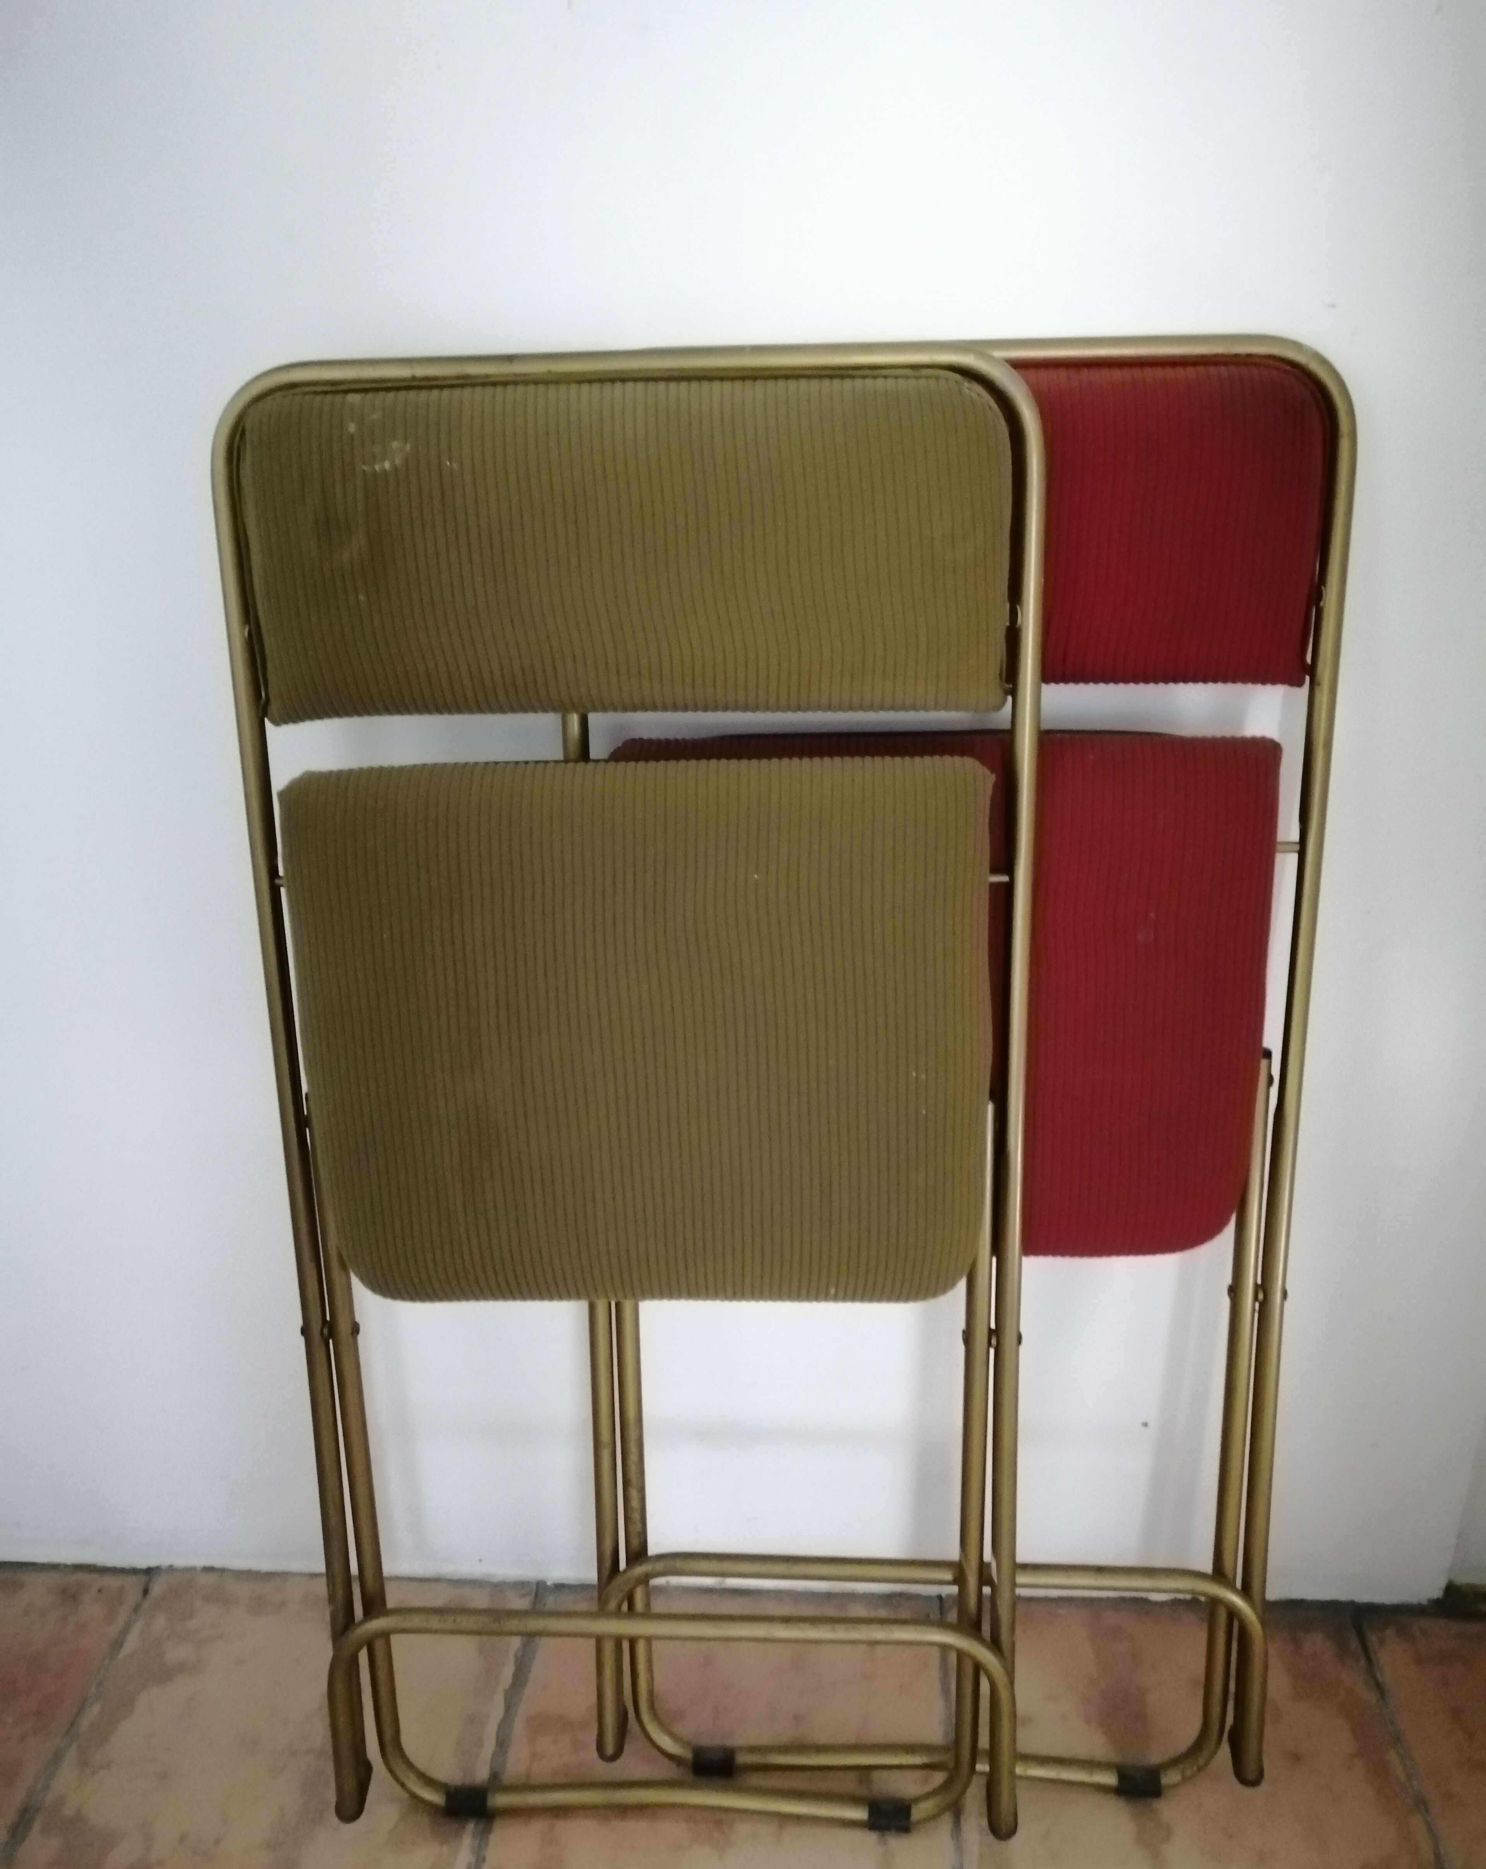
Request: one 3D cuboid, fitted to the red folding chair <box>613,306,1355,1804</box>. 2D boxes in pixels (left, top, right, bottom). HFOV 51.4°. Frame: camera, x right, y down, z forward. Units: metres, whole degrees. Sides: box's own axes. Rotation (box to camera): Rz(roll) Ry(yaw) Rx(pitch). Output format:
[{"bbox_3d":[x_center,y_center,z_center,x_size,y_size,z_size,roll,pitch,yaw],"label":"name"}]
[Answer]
[{"bbox_3d":[0.118,0.120,0.945,0.455,0.919,0.080,0,12,4],"label":"red folding chair"}]

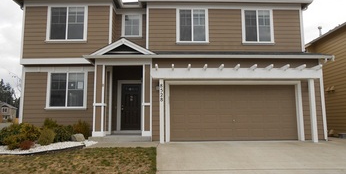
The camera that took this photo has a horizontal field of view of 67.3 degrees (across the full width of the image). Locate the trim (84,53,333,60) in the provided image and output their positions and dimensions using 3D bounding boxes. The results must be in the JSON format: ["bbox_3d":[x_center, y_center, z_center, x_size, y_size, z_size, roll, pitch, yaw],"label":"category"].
[{"bbox_3d":[1.384,-1.107,9.503,9.170,0.145,0.150,0,-6,-2],"label":"trim"}]

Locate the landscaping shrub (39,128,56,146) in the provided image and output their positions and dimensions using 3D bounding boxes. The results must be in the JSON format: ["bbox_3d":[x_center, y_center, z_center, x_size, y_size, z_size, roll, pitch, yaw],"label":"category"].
[{"bbox_3d":[-4.277,1.691,8.949,0.598,0.560,0.600,0,-6,-2],"label":"landscaping shrub"}]

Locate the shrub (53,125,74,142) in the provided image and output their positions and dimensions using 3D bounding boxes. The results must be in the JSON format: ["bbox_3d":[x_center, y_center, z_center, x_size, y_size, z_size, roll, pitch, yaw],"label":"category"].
[{"bbox_3d":[-4.066,1.735,9.757,0.778,0.583,0.750,0,-6,-2],"label":"shrub"}]

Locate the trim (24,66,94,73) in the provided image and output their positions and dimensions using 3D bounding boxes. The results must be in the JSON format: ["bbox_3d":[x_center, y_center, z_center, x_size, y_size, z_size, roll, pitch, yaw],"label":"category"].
[{"bbox_3d":[-4.784,-0.751,10.986,2.938,0.240,0.080,0,-6,-2],"label":"trim"}]

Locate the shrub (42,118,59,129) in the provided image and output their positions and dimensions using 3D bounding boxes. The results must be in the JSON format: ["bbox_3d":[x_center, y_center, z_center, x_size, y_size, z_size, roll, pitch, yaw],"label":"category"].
[{"bbox_3d":[-4.751,1.636,10.195,0.606,0.842,0.650,0,-6,-2],"label":"shrub"}]

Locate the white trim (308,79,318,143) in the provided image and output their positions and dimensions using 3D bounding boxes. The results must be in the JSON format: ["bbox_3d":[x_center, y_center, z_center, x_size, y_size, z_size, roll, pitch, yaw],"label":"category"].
[{"bbox_3d":[5.074,0.841,9.436,0.150,2.300,0.150,0,-6,-2],"label":"white trim"}]

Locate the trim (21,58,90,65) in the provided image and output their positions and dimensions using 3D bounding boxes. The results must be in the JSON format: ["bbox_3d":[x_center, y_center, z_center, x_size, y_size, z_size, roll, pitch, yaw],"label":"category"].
[{"bbox_3d":[-4.850,-1.053,10.885,2.990,0.225,0.100,0,-6,-2],"label":"trim"}]

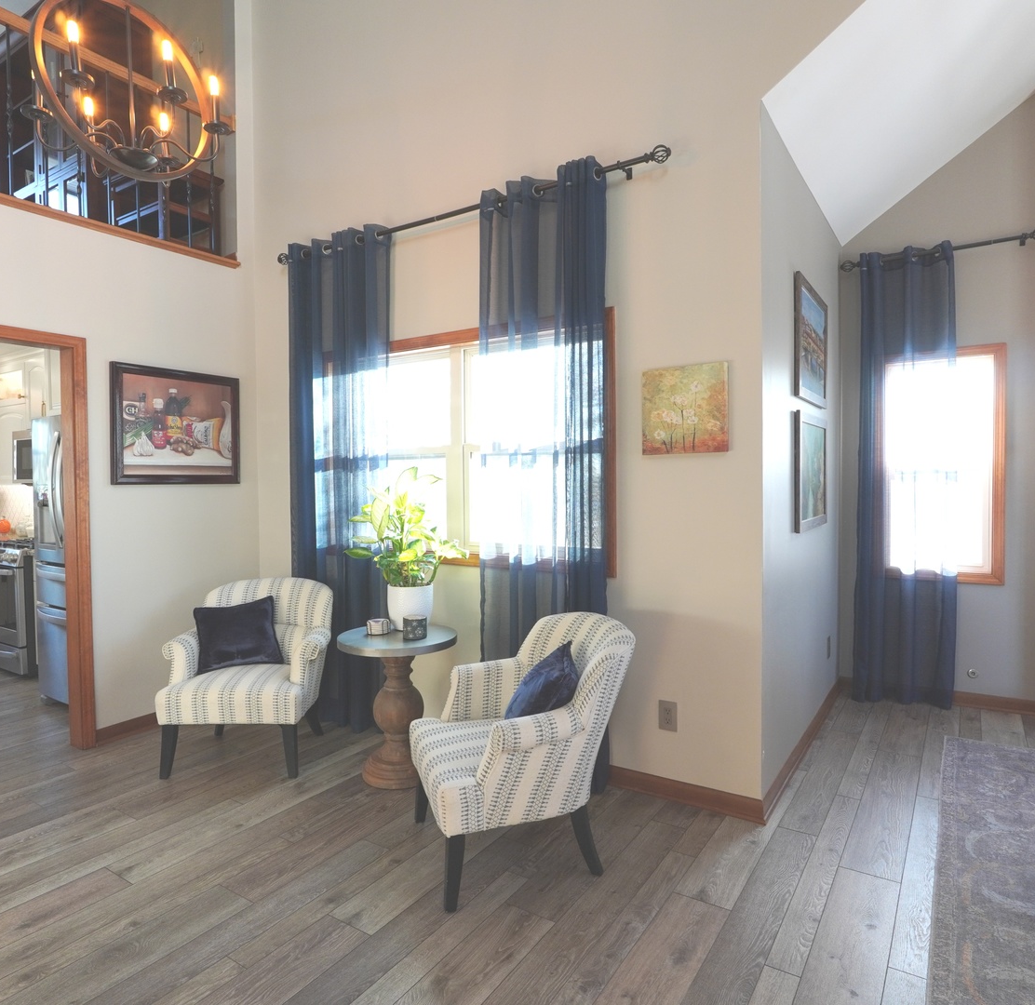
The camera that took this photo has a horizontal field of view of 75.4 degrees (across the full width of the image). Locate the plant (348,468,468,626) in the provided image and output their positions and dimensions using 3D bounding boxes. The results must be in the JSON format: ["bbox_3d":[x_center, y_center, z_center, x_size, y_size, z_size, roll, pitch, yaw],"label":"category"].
[{"bbox_3d":[-0.543,0.218,3.310,0.600,0.800,0.520,-1,2,-9],"label":"plant"}]

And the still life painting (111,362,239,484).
[{"bbox_3d":[-1.935,-0.427,3.846,0.040,0.654,0.742,0,2,34],"label":"still life painting"}]

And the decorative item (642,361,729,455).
[{"bbox_3d":[0.682,-0.374,2.736,0.363,0.353,0.031,0,2,34],"label":"decorative item"}]

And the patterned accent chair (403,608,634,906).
[{"bbox_3d":[-0.002,0.870,2.521,0.740,0.840,0.700,-1,2,-19],"label":"patterned accent chair"}]

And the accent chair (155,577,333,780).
[{"bbox_3d":[-1.344,0.850,3.419,0.700,0.840,0.740,0,2,0],"label":"accent chair"}]

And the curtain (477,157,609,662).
[{"bbox_3d":[0.102,-0.099,3.054,0.670,2.740,0.130,1,2,34],"label":"curtain"}]

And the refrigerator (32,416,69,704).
[{"bbox_3d":[-2.434,0.359,4.266,0.910,1.780,0.900,1,2,34],"label":"refrigerator"}]

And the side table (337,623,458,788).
[{"bbox_3d":[-0.549,0.936,3.118,0.544,0.650,0.544,-1,2,0],"label":"side table"}]

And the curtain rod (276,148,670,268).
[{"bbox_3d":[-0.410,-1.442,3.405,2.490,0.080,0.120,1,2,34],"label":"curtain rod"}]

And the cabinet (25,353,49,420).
[{"bbox_3d":[-3.493,-0.845,5.242,0.733,0.542,0.330,0,2,34],"label":"cabinet"}]

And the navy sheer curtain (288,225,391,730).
[{"bbox_3d":[-0.995,-0.104,3.730,0.770,2.675,0.110,0,2,34],"label":"navy sheer curtain"}]

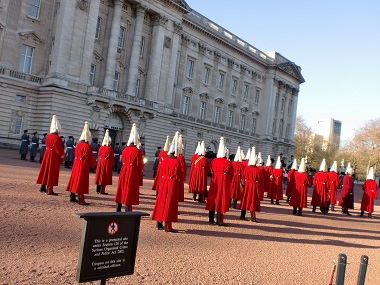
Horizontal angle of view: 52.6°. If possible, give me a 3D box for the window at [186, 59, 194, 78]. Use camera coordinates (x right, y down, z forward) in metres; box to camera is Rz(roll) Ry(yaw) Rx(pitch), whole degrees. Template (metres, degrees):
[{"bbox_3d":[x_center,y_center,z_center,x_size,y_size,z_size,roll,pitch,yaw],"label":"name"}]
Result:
[{"bbox_3d":[0.096,-11.941,63.126,0.300,3.000,1.450,5,-3,40],"label":"window"}]

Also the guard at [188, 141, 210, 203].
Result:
[{"bbox_3d":[0.425,1.032,13.672,0.660,2.120,0.500,7,-2,15],"label":"guard"}]

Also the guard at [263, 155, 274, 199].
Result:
[{"bbox_3d":[3.806,1.679,18.700,0.570,2.080,0.520,5,-3,38],"label":"guard"}]

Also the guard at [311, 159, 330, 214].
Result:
[{"bbox_3d":[5.214,1.725,15.162,0.640,2.120,0.500,6,-3,24],"label":"guard"}]

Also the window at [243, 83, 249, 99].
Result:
[{"bbox_3d":[11.073,-9.905,76.647,0.300,3.000,1.350,5,-3,39],"label":"window"}]

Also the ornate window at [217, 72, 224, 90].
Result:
[{"bbox_3d":[5.453,-10.437,66.723,0.350,2.750,1.350,5,-3,41],"label":"ornate window"}]

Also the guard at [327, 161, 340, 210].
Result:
[{"bbox_3d":[6.192,1.879,16.600,0.560,2.100,0.460,5,-3,39],"label":"guard"}]

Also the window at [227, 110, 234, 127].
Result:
[{"bbox_3d":[7.562,-4.396,72.881,0.300,3.200,1.400,5,-3,39],"label":"window"}]

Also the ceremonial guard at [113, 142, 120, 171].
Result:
[{"bbox_3d":[-5.023,0.997,26.703,0.550,1.900,0.450,5,-3,40],"label":"ceremonial guard"}]

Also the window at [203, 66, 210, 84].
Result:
[{"bbox_3d":[2.762,-10.934,63.552,0.350,2.750,1.350,5,-3,41],"label":"window"}]

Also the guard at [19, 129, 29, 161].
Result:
[{"bbox_3d":[-10.277,0.162,23.900,0.500,1.860,0.450,5,-3,45],"label":"guard"}]

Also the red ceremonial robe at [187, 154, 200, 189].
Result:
[{"bbox_3d":[0.208,1.134,15.400,0.560,1.320,0.460,5,-3,39],"label":"red ceremonial robe"}]

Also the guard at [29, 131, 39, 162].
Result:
[{"bbox_3d":[-10.071,0.279,24.934,0.550,1.900,0.450,5,-3,40],"label":"guard"}]

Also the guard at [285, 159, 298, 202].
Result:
[{"bbox_3d":[4.999,1.864,18.700,0.570,2.080,0.520,5,-3,38],"label":"guard"}]

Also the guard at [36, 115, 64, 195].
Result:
[{"bbox_3d":[-3.744,0.319,10.400,0.580,2.100,0.480,5,-3,30],"label":"guard"}]

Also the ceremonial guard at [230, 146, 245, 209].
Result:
[{"bbox_3d":[1.592,1.208,13.150,0.570,2.080,0.520,5,-3,38],"label":"ceremonial guard"}]

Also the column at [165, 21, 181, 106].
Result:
[{"bbox_3d":[-2.468,-11.498,55.955,0.800,12.200,1.350,5,-3,39],"label":"column"}]

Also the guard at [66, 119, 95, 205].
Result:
[{"bbox_3d":[-2.777,0.540,9.880,0.570,2.080,0.520,5,-3,42],"label":"guard"}]

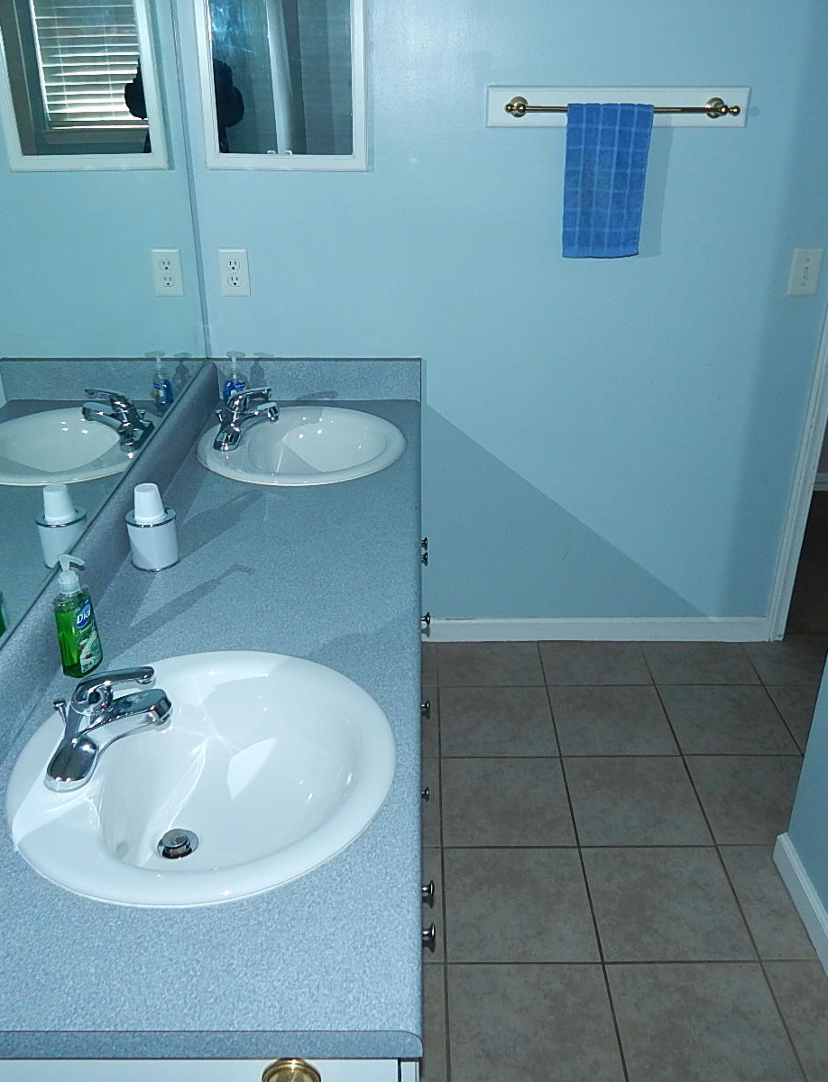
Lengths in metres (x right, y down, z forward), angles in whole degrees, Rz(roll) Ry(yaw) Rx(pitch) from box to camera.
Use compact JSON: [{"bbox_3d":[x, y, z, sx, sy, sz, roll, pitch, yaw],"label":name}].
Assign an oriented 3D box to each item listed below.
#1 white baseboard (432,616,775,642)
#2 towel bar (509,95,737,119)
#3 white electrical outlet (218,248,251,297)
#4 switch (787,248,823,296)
[{"bbox_3d":[0.552,0.271,2.777,1.052,0.091,0.014,0,27,1],"label":"white baseboard"},{"bbox_3d":[0.469,-0.983,2.080,0.525,0.046,0.077,0,27,1],"label":"towel bar"},{"bbox_3d":[-0.450,-0.673,2.302,0.069,0.116,0.007,0,27,1],"label":"white electrical outlet"},{"bbox_3d":[0.982,-0.670,2.294,0.073,0.115,0.007,0,27,1],"label":"switch"}]

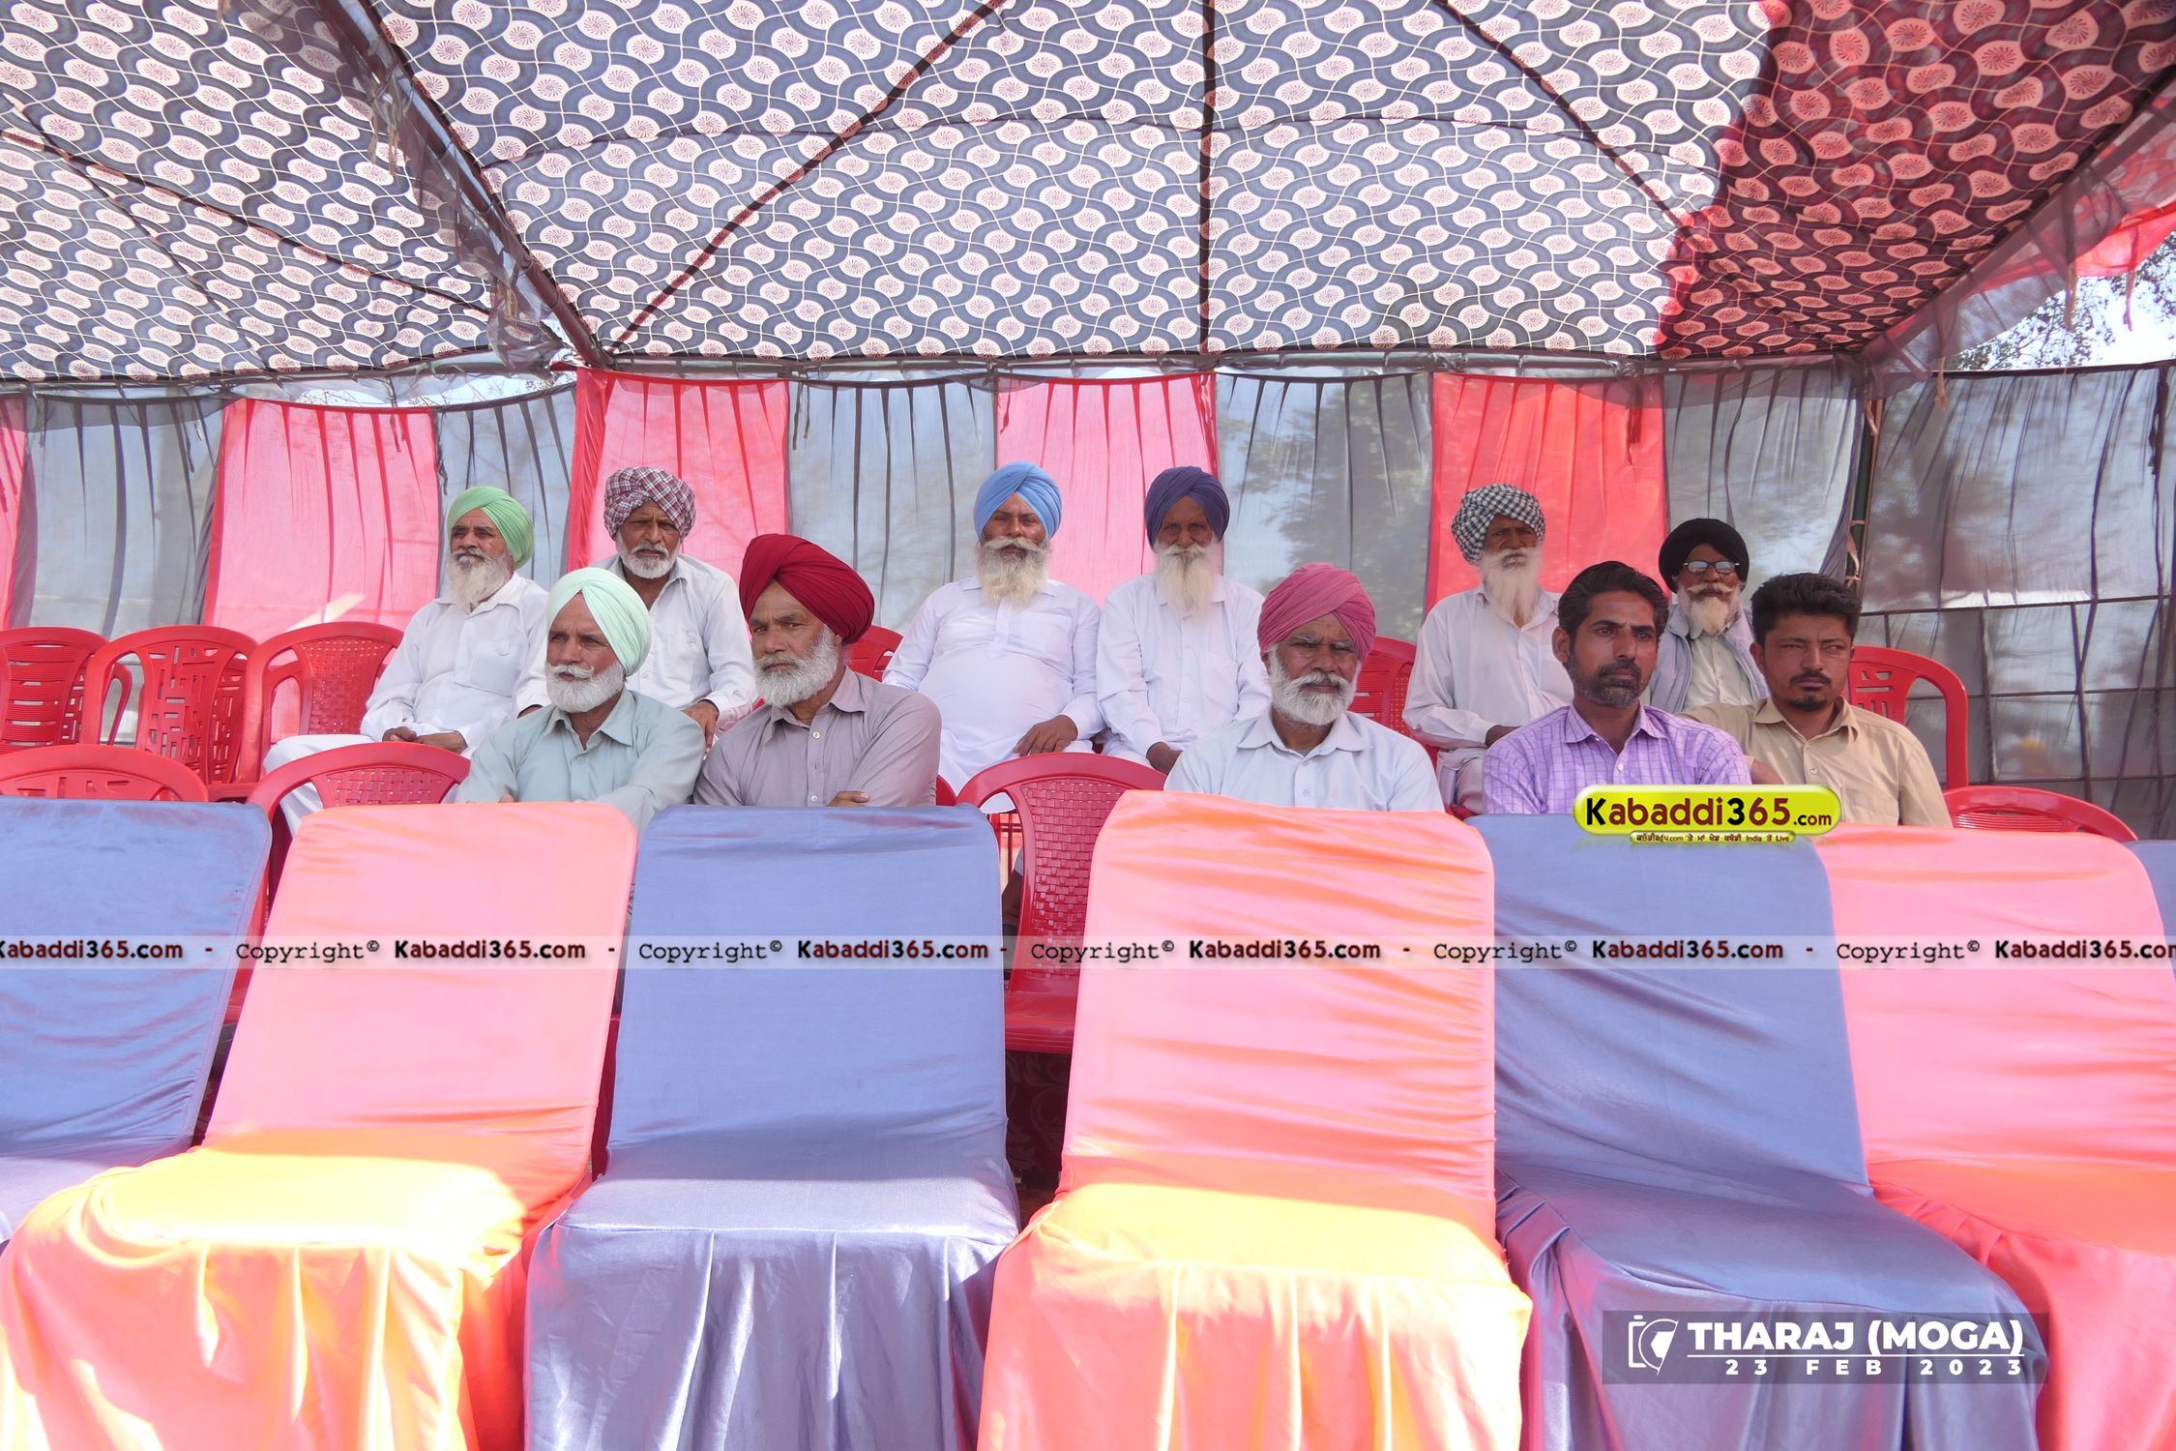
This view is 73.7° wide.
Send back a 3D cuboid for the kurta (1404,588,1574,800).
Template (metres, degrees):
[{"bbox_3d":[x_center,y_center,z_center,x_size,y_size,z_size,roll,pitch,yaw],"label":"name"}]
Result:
[{"bbox_3d":[1.020,-0.043,3.430,0.530,0.630,0.520,1,-1,2],"label":"kurta"}]

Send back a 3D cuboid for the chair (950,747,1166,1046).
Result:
[{"bbox_3d":[-0.020,0.465,2.450,0.550,0.840,0.570,0,0,3],"label":"chair"}]

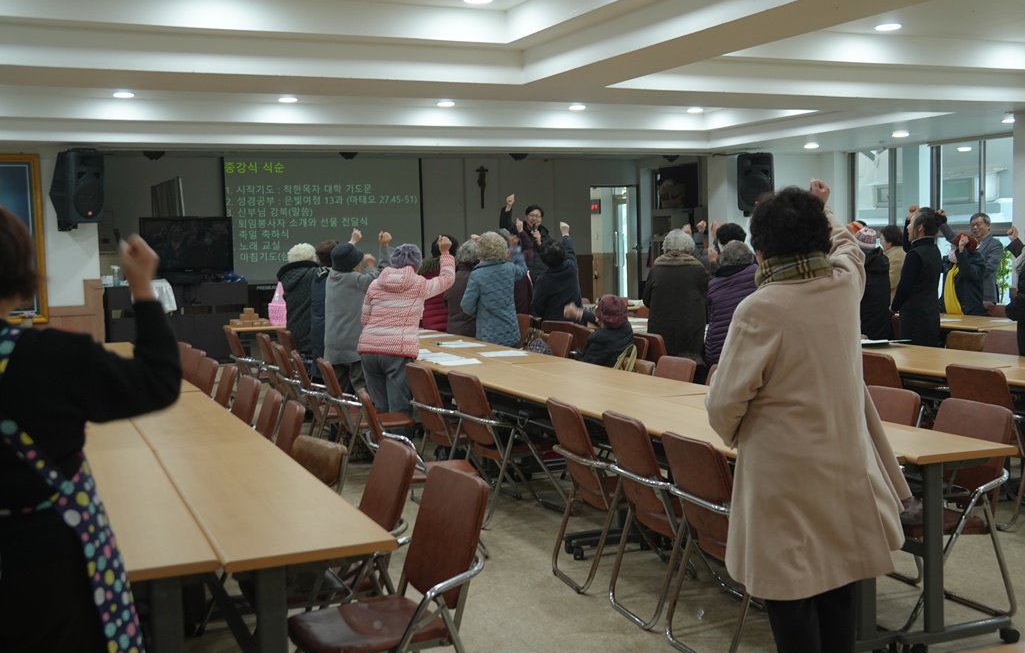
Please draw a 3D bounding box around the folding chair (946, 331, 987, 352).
[{"bbox_3d":[3.147,0.447,8.144,0.510,0.770,0.460,-4,5,-24],"label":"folding chair"}]

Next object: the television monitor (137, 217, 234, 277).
[{"bbox_3d":[-3.861,-0.948,13.150,1.110,0.700,0.200,-4,5,-27],"label":"television monitor"}]

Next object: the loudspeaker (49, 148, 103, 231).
[{"bbox_3d":[-4.173,-1.343,10.650,0.430,0.690,0.438,8,8,30],"label":"loudspeaker"}]

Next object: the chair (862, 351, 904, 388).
[{"bbox_3d":[2.424,0.544,6.670,0.570,0.800,0.490,-3,4,-23],"label":"chair"}]

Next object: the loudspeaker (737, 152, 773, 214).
[{"bbox_3d":[2.905,-1.719,13.300,0.430,0.690,0.420,-1,5,12],"label":"loudspeaker"}]

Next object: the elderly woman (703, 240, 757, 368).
[{"bbox_3d":[1.565,0.134,7.900,0.470,1.500,0.420,-1,4,4],"label":"elderly woman"}]

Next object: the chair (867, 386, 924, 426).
[{"bbox_3d":[1.430,0.695,4.826,0.570,0.800,0.490,-3,4,-23],"label":"chair"}]

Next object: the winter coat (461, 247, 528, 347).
[{"bbox_3d":[-0.152,-0.236,9.350,0.540,0.880,0.410,-1,5,8],"label":"winter coat"}]

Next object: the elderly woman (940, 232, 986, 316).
[{"bbox_3d":[4.218,-0.142,10.431,0.390,1.510,0.480,-3,5,-16],"label":"elderly woman"}]

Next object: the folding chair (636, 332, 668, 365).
[{"bbox_3d":[1.324,0.442,8.544,0.570,0.800,0.490,-4,5,-33],"label":"folding chair"}]

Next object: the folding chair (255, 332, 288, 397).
[{"bbox_3d":[-1.808,0.465,9.161,0.560,0.820,0.450,-3,5,-22],"label":"folding chair"}]

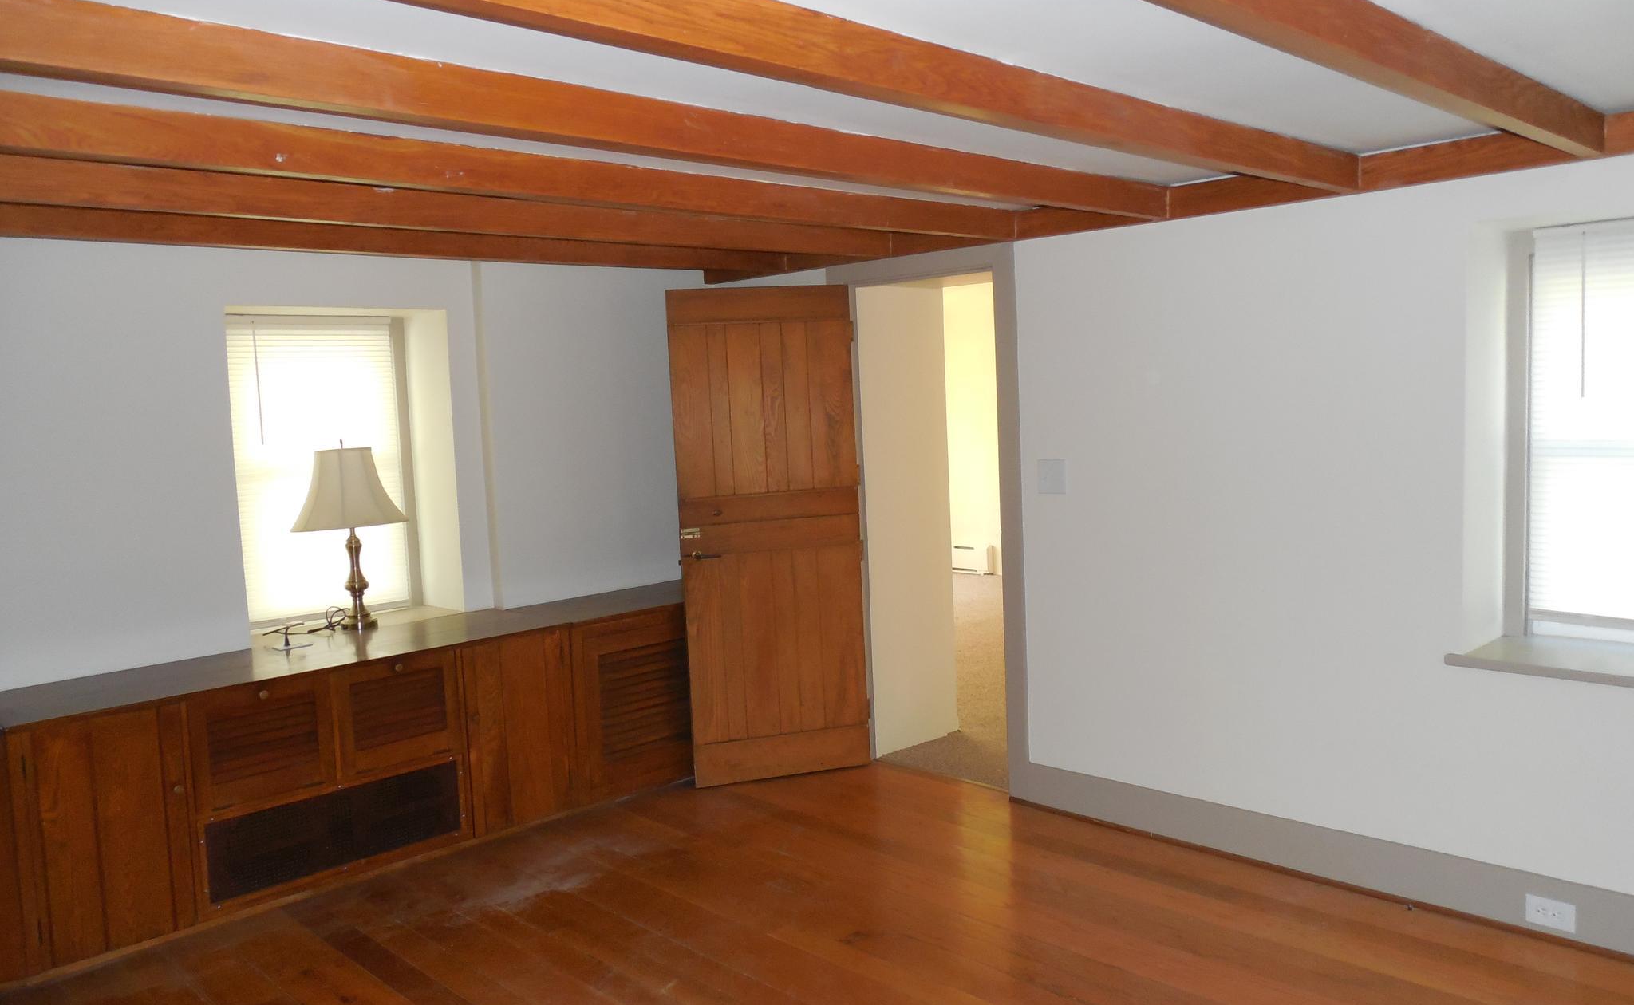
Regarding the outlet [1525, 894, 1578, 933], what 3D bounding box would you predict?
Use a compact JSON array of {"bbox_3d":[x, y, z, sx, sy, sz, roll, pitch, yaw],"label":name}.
[{"bbox_3d":[1.969,1.104,3.164,0.117,0.074,0.012,3,7,45],"label":"outlet"}]

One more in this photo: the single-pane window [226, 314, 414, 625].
[{"bbox_3d":[-2.080,-0.140,4.927,0.710,1.260,0.090,-7,7,-43],"label":"single-pane window"}]

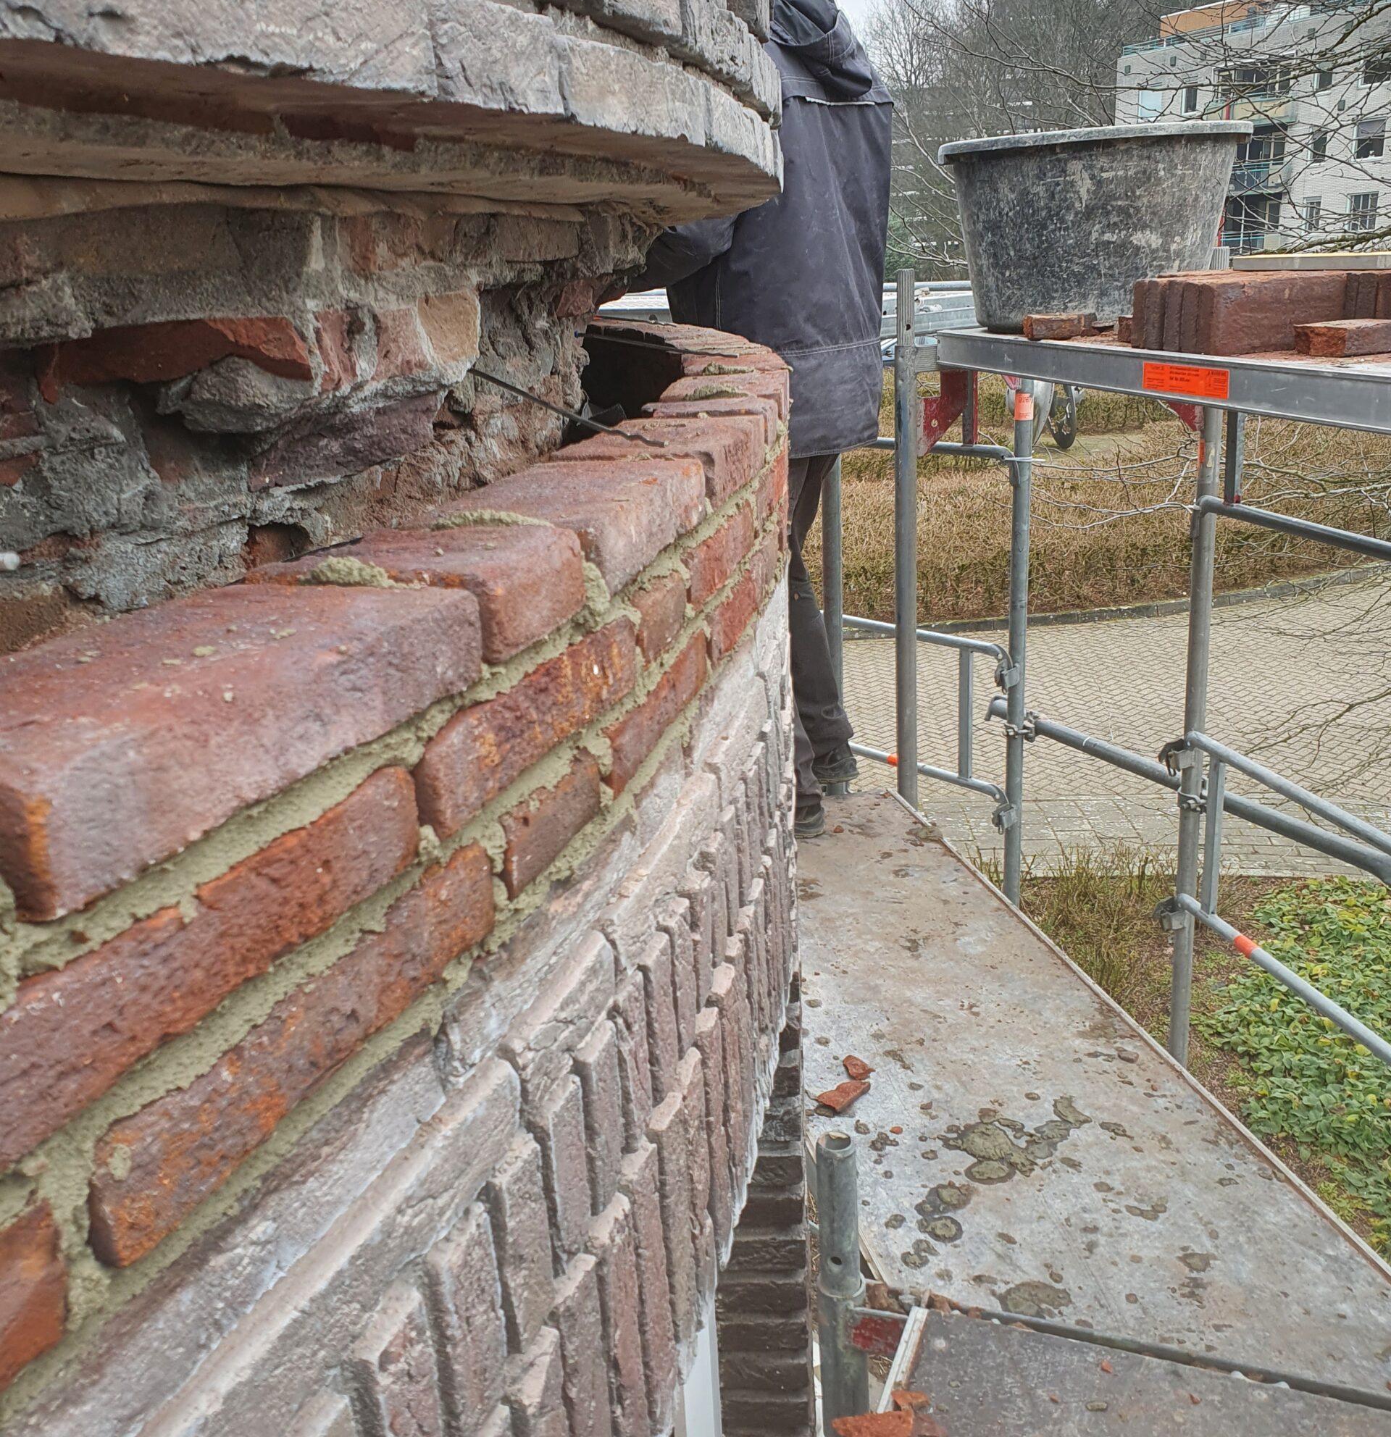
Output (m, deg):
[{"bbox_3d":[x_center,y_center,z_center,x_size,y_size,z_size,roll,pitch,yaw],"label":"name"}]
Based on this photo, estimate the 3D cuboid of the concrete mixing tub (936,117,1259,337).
[{"bbox_3d":[0.869,-1.075,3.077,0.640,0.388,0.640,2,19,15],"label":"concrete mixing tub"}]

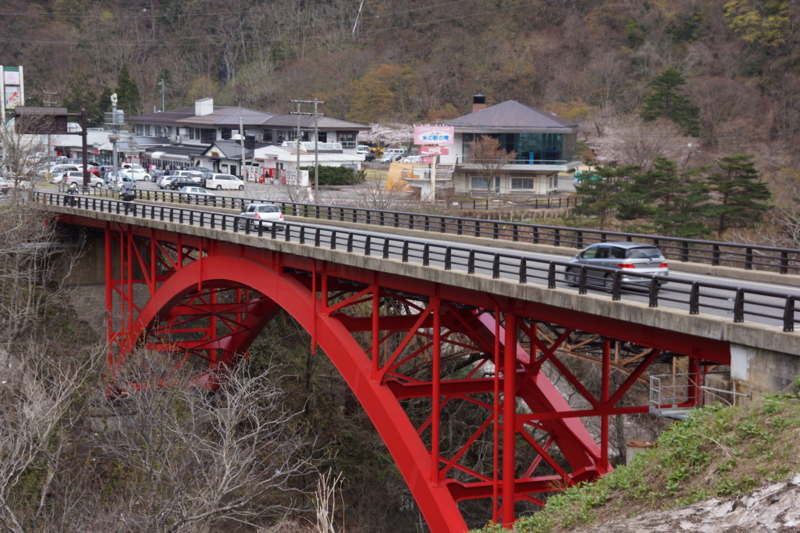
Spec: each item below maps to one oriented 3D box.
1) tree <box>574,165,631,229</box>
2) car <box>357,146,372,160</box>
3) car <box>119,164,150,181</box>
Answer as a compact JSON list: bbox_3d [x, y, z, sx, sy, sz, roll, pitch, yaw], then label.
[{"bbox_3d":[16.407,-5.672,126.000,4.500,5.300,4.600,0,6,0],"label":"tree"},{"bbox_3d":[-6.873,-20.856,285.000,4.600,2.100,1.800,0,5,-10],"label":"car"},{"bbox_3d":[-33.634,-11.591,197.000,4.500,1.480,1.750,-3,6,-32],"label":"car"}]

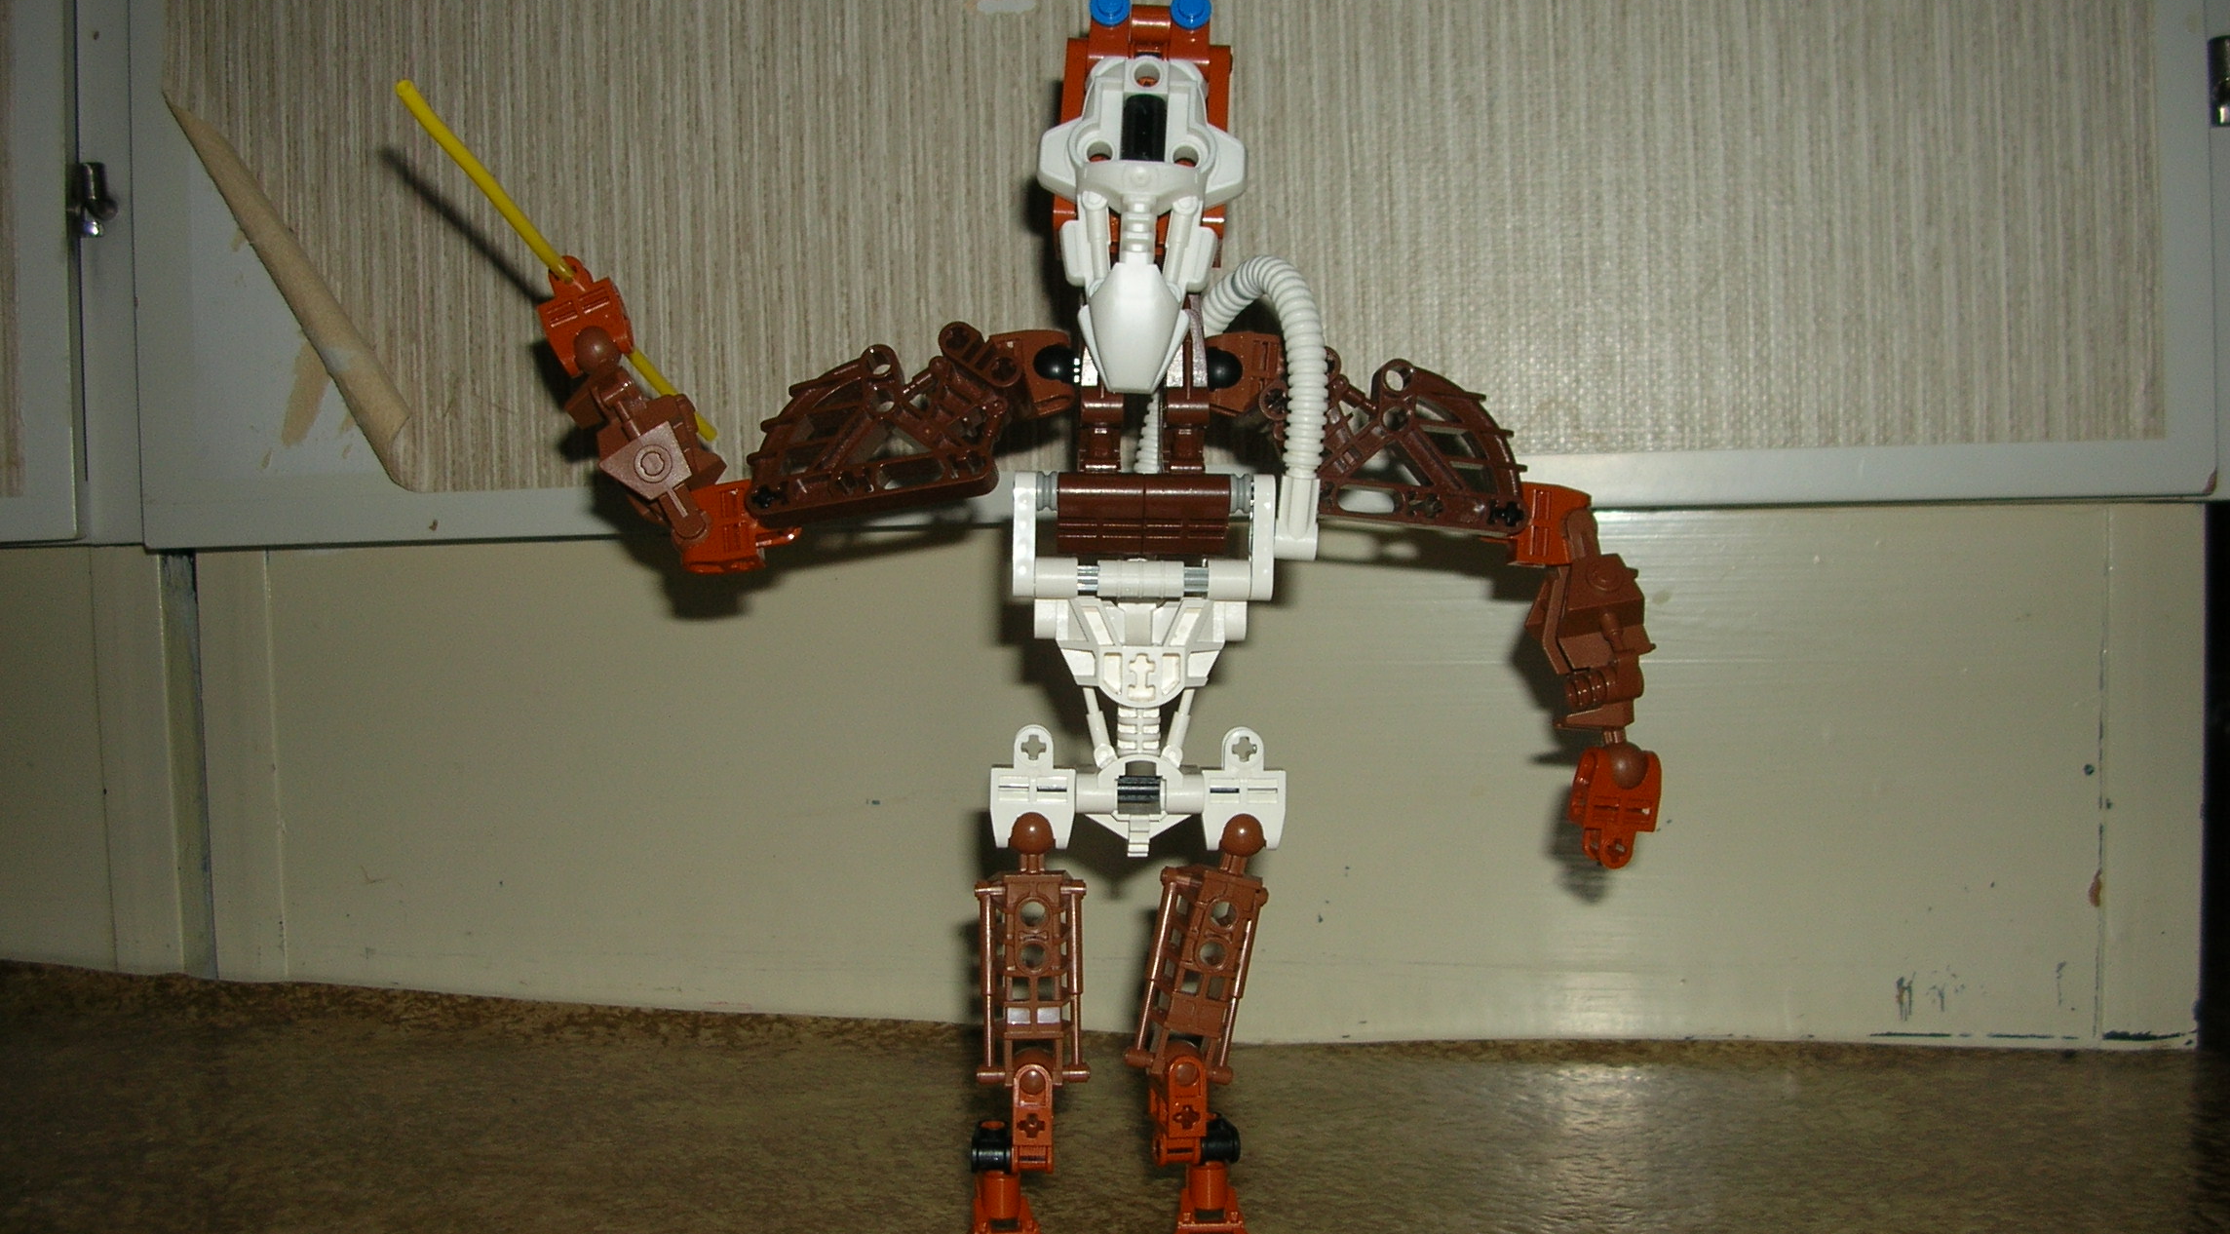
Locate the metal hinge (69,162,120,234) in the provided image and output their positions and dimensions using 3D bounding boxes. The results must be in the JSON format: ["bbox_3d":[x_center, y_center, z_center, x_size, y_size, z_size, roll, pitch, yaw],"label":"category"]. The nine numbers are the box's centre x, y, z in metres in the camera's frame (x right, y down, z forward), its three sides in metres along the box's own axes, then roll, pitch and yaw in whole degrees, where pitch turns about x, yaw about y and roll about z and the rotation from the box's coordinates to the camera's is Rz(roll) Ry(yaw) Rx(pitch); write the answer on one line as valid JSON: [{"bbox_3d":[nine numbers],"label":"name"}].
[{"bbox_3d":[-0.322,-0.132,0.710,0.011,0.023,0.009,-1,3,10],"label":"metal hinge"}]

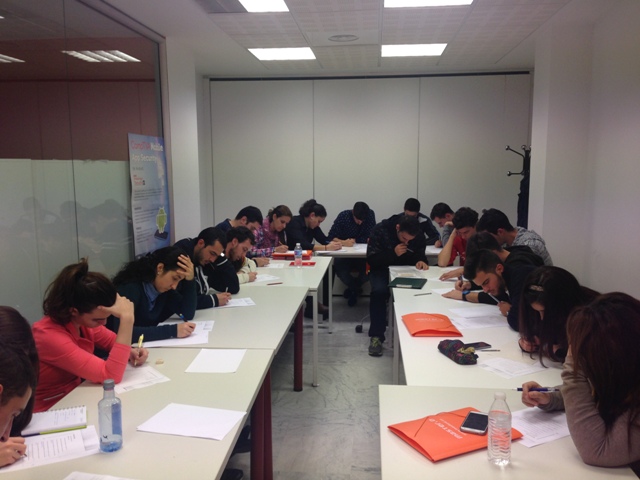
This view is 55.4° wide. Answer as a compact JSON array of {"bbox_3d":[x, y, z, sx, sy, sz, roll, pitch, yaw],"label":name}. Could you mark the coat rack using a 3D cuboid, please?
[{"bbox_3d":[2.117,-0.139,6.296,0.410,1.670,0.410,0,8,5],"label":"coat rack"}]

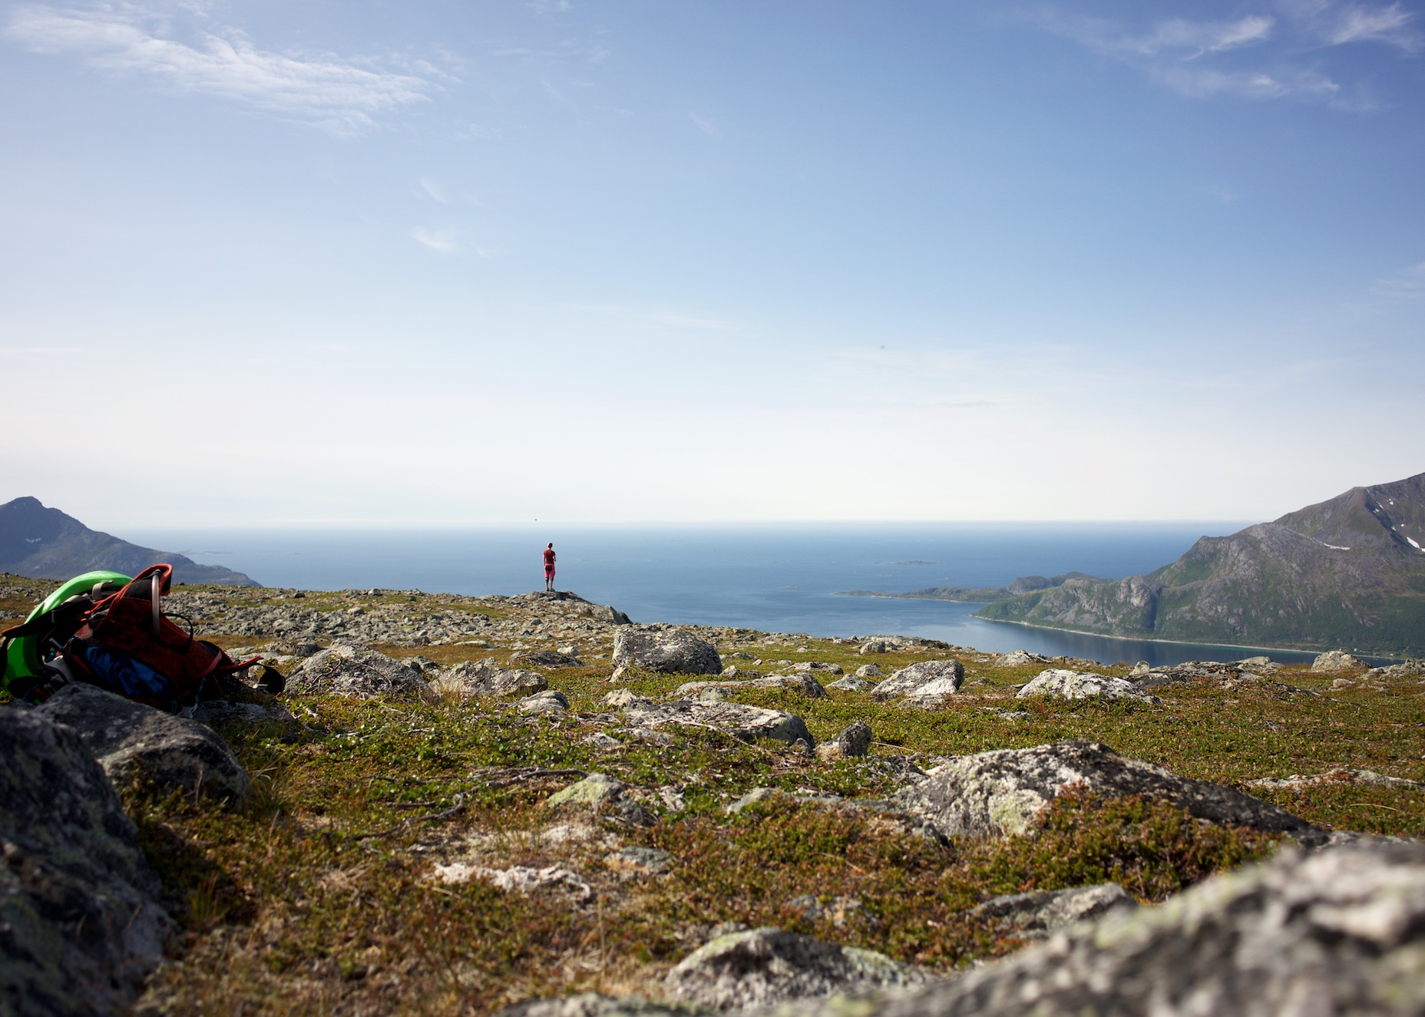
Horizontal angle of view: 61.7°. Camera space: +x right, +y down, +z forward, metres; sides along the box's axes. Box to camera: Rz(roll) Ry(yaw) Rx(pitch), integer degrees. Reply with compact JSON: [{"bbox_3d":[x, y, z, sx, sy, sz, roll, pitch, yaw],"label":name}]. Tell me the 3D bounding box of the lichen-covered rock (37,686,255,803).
[{"bbox_3d":[-1.080,0.437,2.260,0.380,0.200,0.330,0,0,0],"label":"lichen-covered rock"}]

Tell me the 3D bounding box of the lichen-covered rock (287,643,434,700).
[{"bbox_3d":[-1.026,0.460,3.450,0.410,0.150,0.340,0,0,0],"label":"lichen-covered rock"}]

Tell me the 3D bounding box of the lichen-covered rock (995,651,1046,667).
[{"bbox_3d":[2.400,1.170,9.300,0.390,0.125,0.290,0,0,0],"label":"lichen-covered rock"}]

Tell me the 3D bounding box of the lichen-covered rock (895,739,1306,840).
[{"bbox_3d":[0.745,0.523,2.280,0.780,0.165,0.440,0,0,0],"label":"lichen-covered rock"}]

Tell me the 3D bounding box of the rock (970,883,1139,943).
[{"bbox_3d":[0.450,0.526,1.560,0.220,0.075,0.155,0,0,0],"label":"rock"}]

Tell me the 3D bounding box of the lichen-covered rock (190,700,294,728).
[{"bbox_3d":[-1.024,0.440,2.580,0.225,0.070,0.190,0,0,0],"label":"lichen-covered rock"}]

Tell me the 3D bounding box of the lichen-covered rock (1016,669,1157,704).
[{"bbox_3d":[1.557,0.736,4.950,0.570,0.135,0.360,0,0,0],"label":"lichen-covered rock"}]

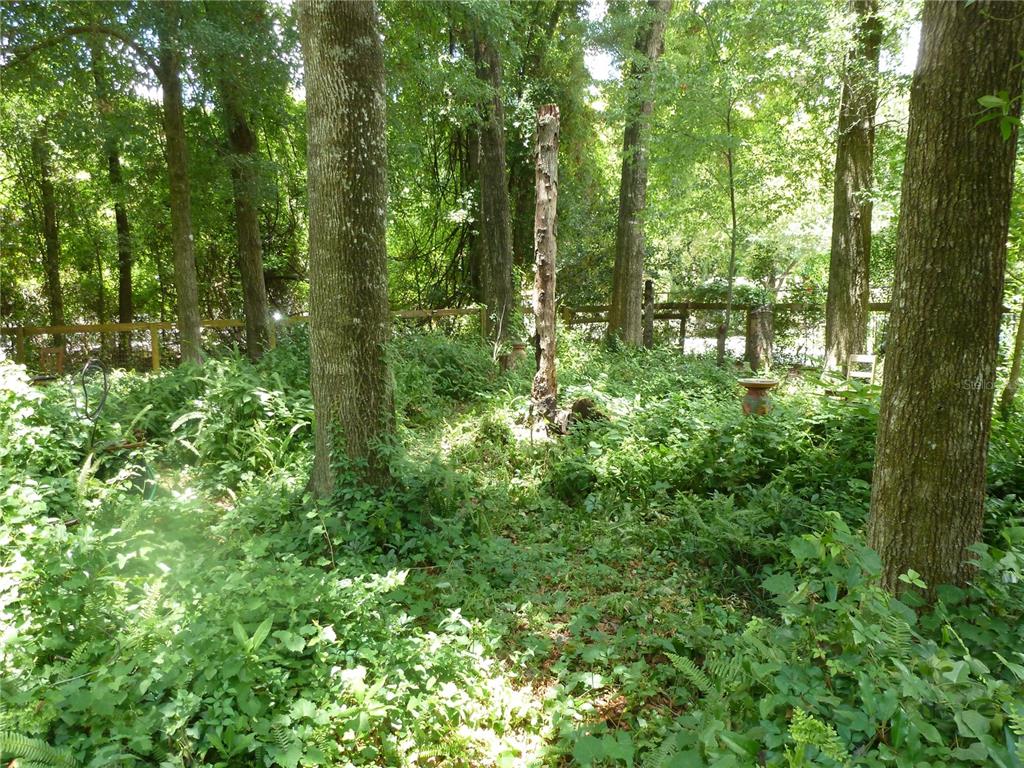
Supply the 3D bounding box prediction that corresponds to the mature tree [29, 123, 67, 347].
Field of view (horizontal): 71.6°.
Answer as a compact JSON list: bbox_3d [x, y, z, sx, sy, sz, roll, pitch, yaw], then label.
[{"bbox_3d":[-9.011,-2.767,13.800,0.300,4.250,0.300,0,9,0],"label":"mature tree"}]

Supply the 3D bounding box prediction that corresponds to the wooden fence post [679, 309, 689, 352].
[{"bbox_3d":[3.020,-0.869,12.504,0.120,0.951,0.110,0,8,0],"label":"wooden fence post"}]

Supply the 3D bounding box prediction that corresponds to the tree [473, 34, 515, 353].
[{"bbox_3d":[-0.291,-3.225,11.962,0.500,5.275,0.460,-2,8,0],"label":"tree"}]

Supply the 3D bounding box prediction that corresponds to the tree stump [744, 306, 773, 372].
[{"bbox_3d":[3.945,-0.690,11.317,0.370,1.086,0.350,0,8,0],"label":"tree stump"}]

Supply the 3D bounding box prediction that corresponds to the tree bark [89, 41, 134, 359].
[{"bbox_3d":[-7.198,-3.235,12.870,0.270,5.650,0.250,0,8,0],"label":"tree bark"}]

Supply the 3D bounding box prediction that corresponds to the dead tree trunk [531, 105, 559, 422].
[{"bbox_3d":[0.373,-1.257,7.800,0.270,3.468,0.260,0,8,0],"label":"dead tree trunk"}]

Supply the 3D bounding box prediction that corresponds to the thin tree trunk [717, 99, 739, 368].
[{"bbox_3d":[3.461,-2.338,11.383,0.200,4.277,0.170,-1,8,0],"label":"thin tree trunk"}]

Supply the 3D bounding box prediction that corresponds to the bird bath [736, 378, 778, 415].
[{"bbox_3d":[2.769,0.181,8.008,0.450,0.469,0.450,0,8,0],"label":"bird bath"}]

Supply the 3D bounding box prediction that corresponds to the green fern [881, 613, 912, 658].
[{"bbox_3d":[1.528,1.004,2.822,0.130,0.186,0.120,0,8,0],"label":"green fern"}]

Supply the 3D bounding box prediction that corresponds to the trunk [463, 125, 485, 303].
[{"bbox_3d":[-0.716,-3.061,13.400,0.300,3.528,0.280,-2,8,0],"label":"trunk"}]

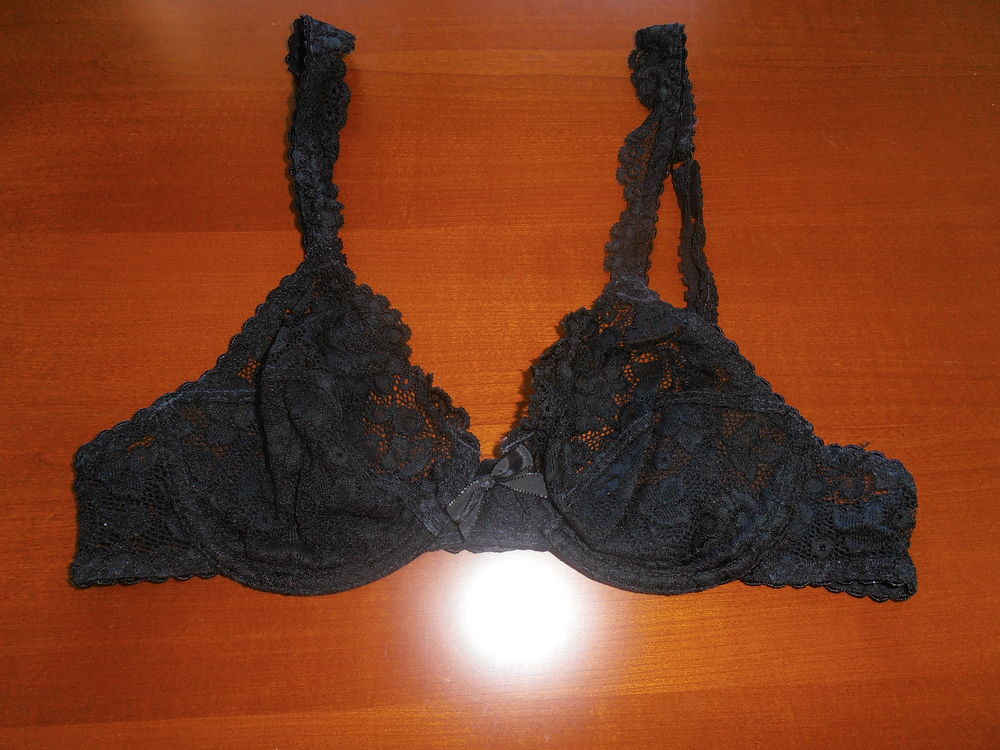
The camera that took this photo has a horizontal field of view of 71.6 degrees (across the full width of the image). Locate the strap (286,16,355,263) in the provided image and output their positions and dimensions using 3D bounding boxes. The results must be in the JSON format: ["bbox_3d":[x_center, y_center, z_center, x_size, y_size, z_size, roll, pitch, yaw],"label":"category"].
[{"bbox_3d":[-0.105,-0.140,0.395,0.040,0.018,0.174,-3,69,0],"label":"strap"}]

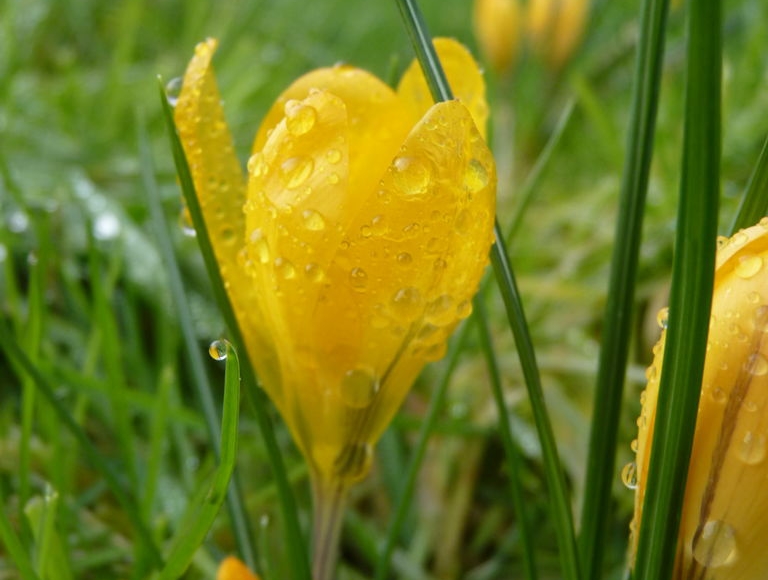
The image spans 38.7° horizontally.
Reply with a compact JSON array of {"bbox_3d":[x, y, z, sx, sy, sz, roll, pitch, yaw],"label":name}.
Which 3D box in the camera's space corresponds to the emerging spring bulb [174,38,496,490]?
[{"bbox_3d":[-0.005,-0.001,0.114,0.032,0.047,0.031,0,18,0],"label":"emerging spring bulb"}]

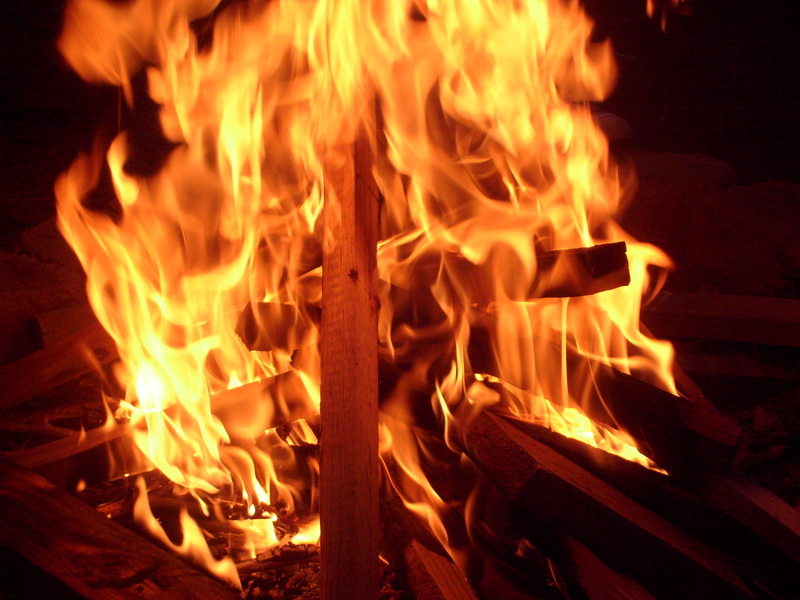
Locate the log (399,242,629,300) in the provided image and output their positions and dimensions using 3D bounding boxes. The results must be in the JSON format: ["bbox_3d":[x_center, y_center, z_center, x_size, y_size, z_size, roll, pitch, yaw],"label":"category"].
[{"bbox_3d":[0.149,-0.039,2.550,0.330,0.066,0.070,-3,12,-9],"label":"log"}]

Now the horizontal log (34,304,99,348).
[{"bbox_3d":[-0.433,0.033,2.750,0.220,0.055,0.070,-8,14,-19],"label":"horizontal log"}]

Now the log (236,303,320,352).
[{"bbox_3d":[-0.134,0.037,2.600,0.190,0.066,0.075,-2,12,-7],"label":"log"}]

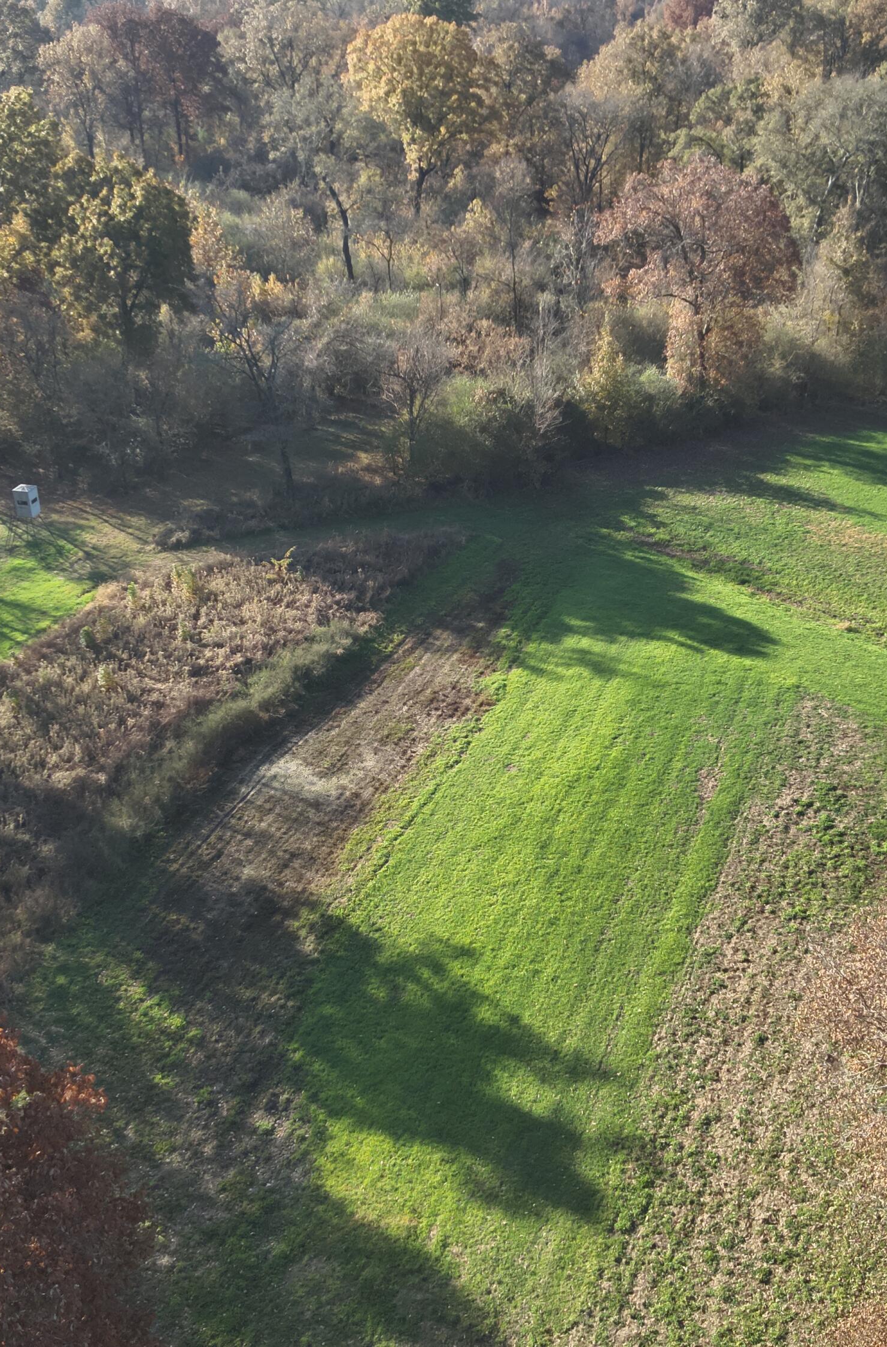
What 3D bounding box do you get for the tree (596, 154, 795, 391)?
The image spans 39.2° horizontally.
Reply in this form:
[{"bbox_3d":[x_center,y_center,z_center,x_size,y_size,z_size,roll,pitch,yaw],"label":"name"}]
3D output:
[{"bbox_3d":[21.500,-32.500,105.500,16.600,20.600,16.000,0,32,0],"label":"tree"}]

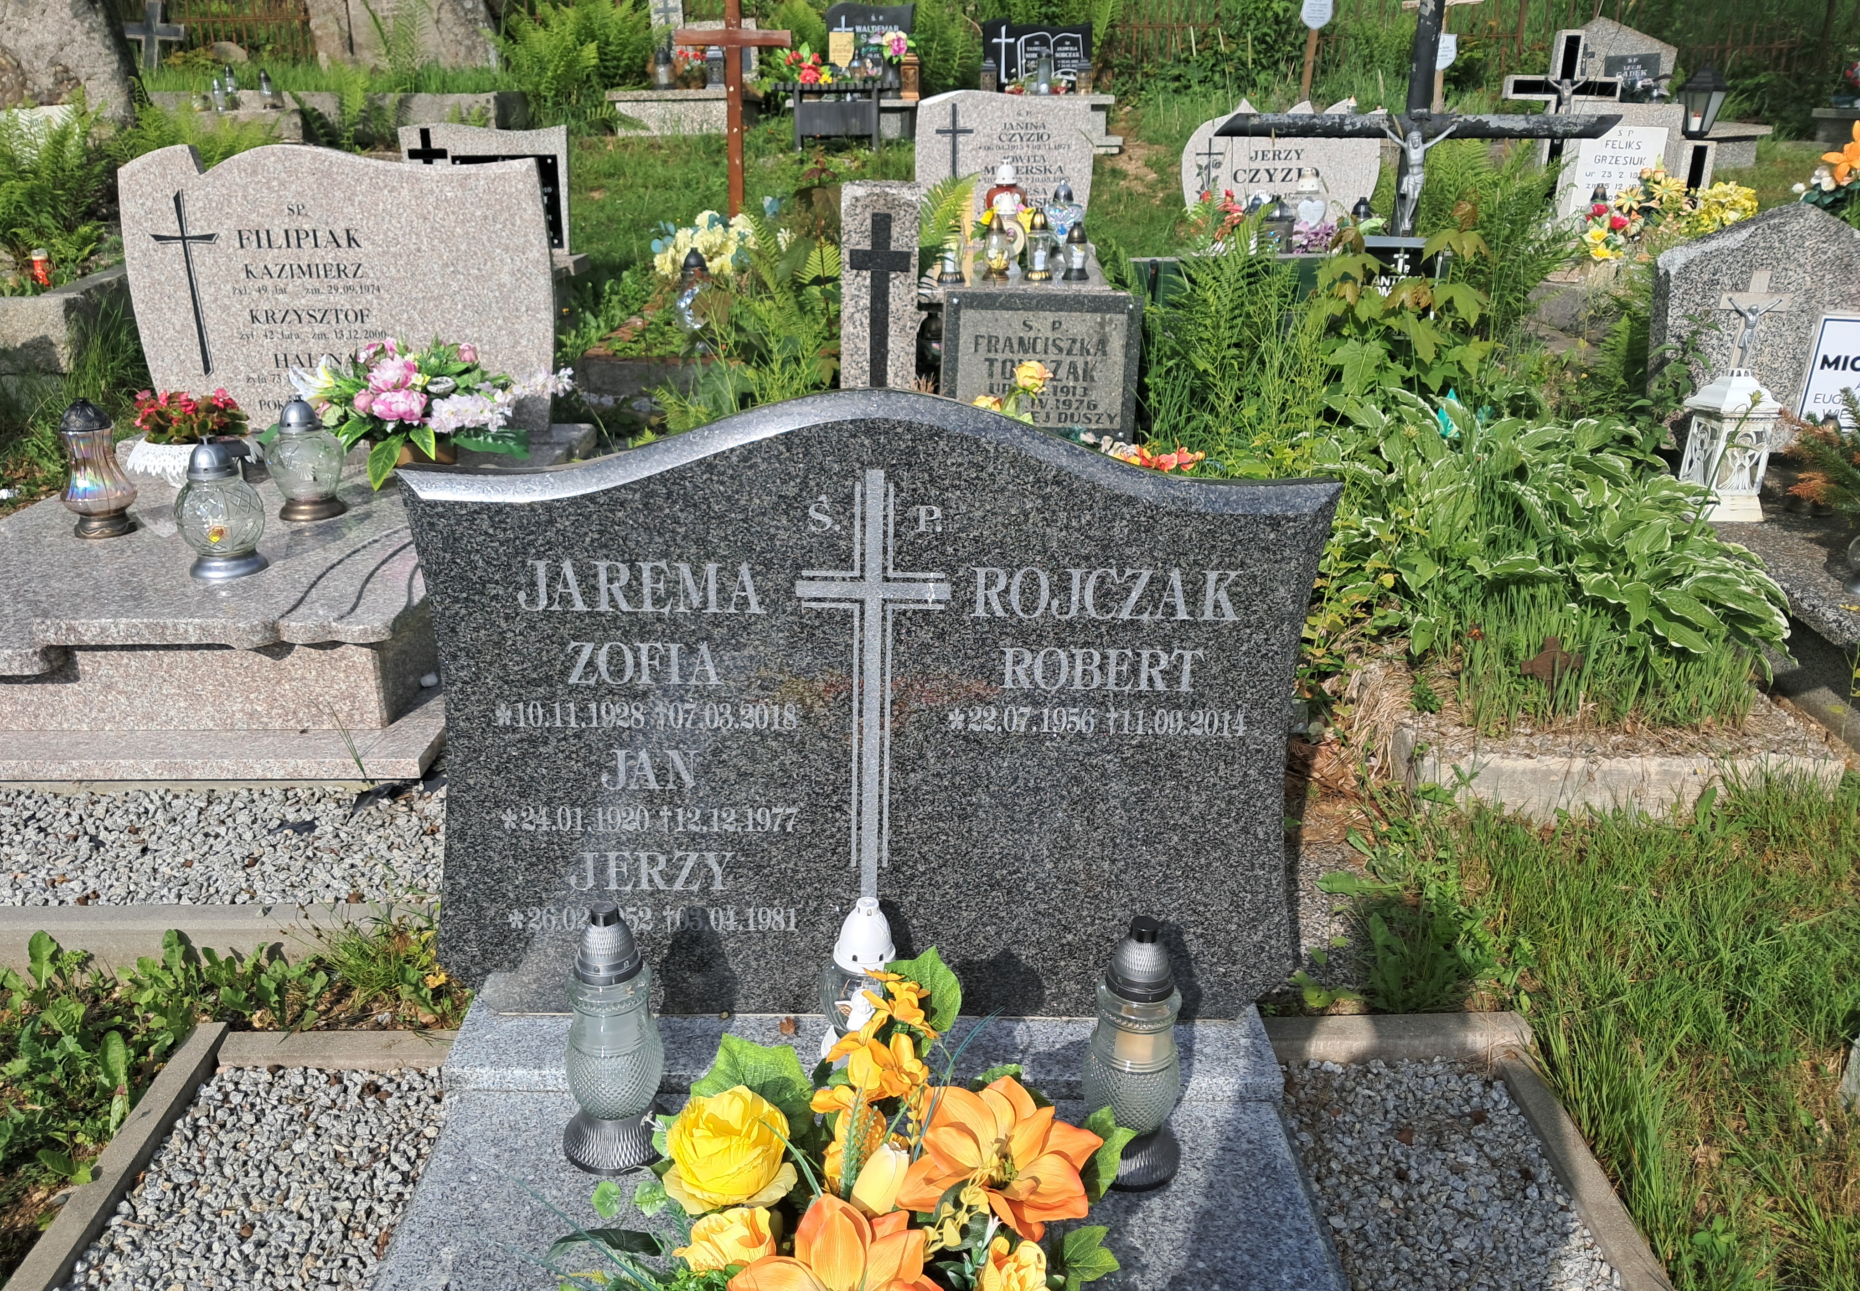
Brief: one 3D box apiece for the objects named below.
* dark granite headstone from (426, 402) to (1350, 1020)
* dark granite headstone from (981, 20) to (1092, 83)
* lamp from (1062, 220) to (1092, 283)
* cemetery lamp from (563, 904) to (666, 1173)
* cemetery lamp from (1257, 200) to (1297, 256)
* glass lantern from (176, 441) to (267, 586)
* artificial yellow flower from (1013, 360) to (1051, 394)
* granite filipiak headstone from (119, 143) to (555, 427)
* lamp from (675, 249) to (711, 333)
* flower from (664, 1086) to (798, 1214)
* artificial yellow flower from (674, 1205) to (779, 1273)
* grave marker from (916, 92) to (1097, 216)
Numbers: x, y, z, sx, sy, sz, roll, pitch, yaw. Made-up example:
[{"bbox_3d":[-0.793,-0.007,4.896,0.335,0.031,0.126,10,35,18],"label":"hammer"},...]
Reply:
[{"bbox_3d":[-0.065,0.091,1.735,1.030,0.772,0.080,1,19,-1],"label":"dark granite headstone"},{"bbox_3d":[0.726,-4.066,10.000,0.780,0.490,0.090,1,19,-1],"label":"dark granite headstone"},{"bbox_3d":[0.537,-1.443,5.300,0.110,0.209,0.110,0,20,-2],"label":"lamp"},{"bbox_3d":[-0.377,0.450,1.691,0.120,0.316,0.120,0,17,0],"label":"cemetery lamp"},{"bbox_3d":[1.442,-1.739,6.000,0.147,0.219,0.147,0,20,-2],"label":"cemetery lamp"},{"bbox_3d":[-1.423,-0.274,2.900,0.154,0.262,0.154,0,21,-2],"label":"glass lantern"},{"bbox_3d":[0.272,-0.714,3.837,0.098,0.090,0.090,0,17,0],"label":"artificial yellow flower"},{"bbox_3d":[-1.529,-0.934,3.830,1.060,0.735,0.080,-1,21,-5],"label":"granite filipiak headstone"},{"bbox_3d":[-0.735,-1.102,4.653,0.120,0.322,0.120,-3,17,0],"label":"lamp"},{"bbox_3d":[-0.189,0.482,1.380,0.120,0.095,0.115,3,19,6],"label":"flower"},{"bbox_3d":[-0.190,0.554,1.350,0.088,0.062,0.082,3,19,6],"label":"artificial yellow flower"},{"bbox_3d":[0.331,-2.117,6.361,0.800,0.610,0.090,1,17,2],"label":"grave marker"}]

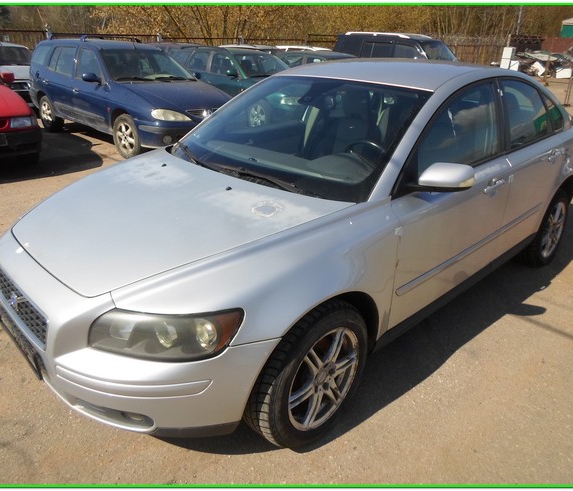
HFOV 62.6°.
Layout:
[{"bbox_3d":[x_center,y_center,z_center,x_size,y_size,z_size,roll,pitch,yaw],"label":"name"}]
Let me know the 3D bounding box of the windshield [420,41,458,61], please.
[{"bbox_3d":[4.148,-5.232,12.786,1.470,0.170,0.845,-21,72,-42],"label":"windshield"}]

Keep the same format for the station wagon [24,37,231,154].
[{"bbox_3d":[-2.656,-2.513,7.697,4.437,1.450,1.710,22,31,38],"label":"station wagon"}]

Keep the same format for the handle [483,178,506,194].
[{"bbox_3d":[1.087,-0.300,2.456,0.205,0.052,0.055,-19,31,-41],"label":"handle"}]

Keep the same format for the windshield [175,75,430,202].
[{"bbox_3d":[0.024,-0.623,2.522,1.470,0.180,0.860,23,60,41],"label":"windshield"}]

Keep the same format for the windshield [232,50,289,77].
[{"bbox_3d":[-0.357,-3.483,9.174,1.400,0.160,0.845,-20,59,-41],"label":"windshield"}]

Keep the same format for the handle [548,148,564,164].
[{"bbox_3d":[1.744,-0.575,3.047,0.205,0.052,0.055,-19,31,-41],"label":"handle"}]

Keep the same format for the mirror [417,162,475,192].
[{"bbox_3d":[0.686,-0.288,2.018,0.125,0.140,0.225,-19,31,-41],"label":"mirror"}]

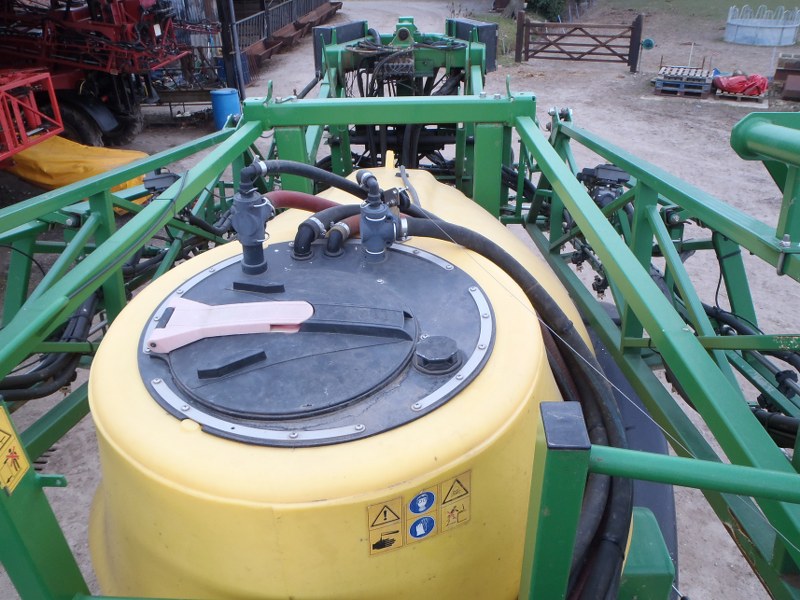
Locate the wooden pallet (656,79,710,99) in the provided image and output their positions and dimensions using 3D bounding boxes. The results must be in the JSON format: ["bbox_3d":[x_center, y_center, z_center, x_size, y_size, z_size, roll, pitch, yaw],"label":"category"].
[{"bbox_3d":[6.944,-5.184,15.748,1.209,0.300,1.030,14,32,26],"label":"wooden pallet"}]

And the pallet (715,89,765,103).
[{"bbox_3d":[8.025,-4.827,15.191,1.002,0.150,1.100,14,33,27],"label":"pallet"}]

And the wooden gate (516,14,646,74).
[{"bbox_3d":[5.235,-7.697,19.205,3.711,1.500,0.200,15,33,28],"label":"wooden gate"}]

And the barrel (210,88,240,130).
[{"bbox_3d":[-3.525,-3.830,13.261,0.575,0.920,0.575,-2,29,0],"label":"barrel"}]

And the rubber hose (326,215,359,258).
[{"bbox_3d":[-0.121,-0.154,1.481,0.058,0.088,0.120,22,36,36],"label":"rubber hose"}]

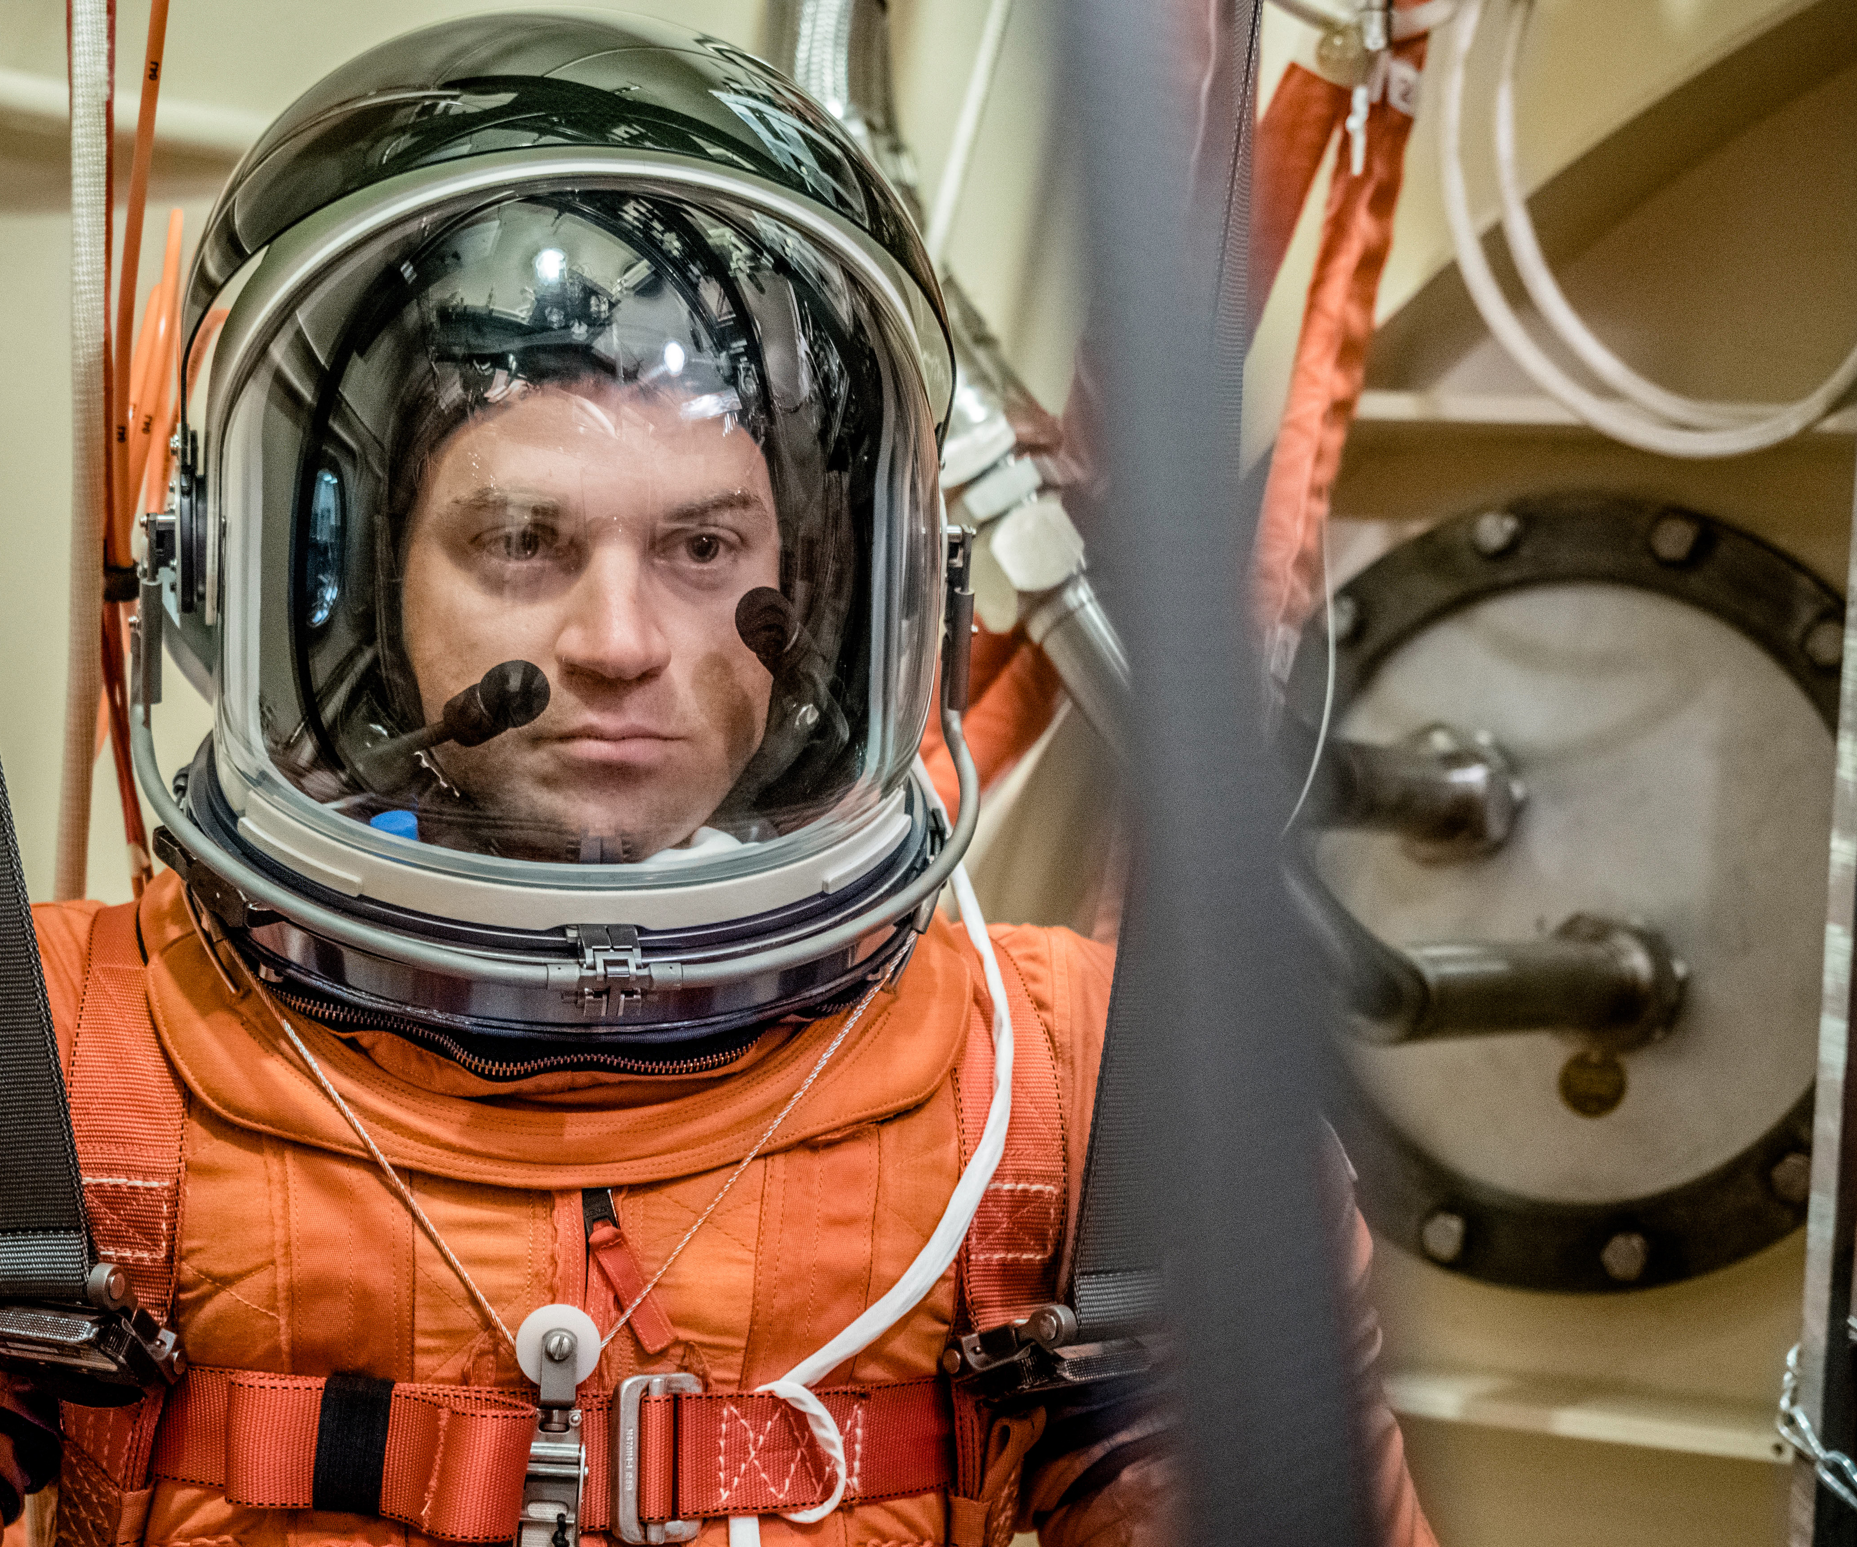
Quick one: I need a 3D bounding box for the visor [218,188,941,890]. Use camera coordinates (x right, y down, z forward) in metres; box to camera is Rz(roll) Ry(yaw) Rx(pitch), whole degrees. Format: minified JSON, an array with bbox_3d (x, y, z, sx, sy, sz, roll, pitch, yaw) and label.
[{"bbox_3d":[-0.121,-0.083,1.660,0.257,0.247,0.150,1,3,-11],"label":"visor"}]

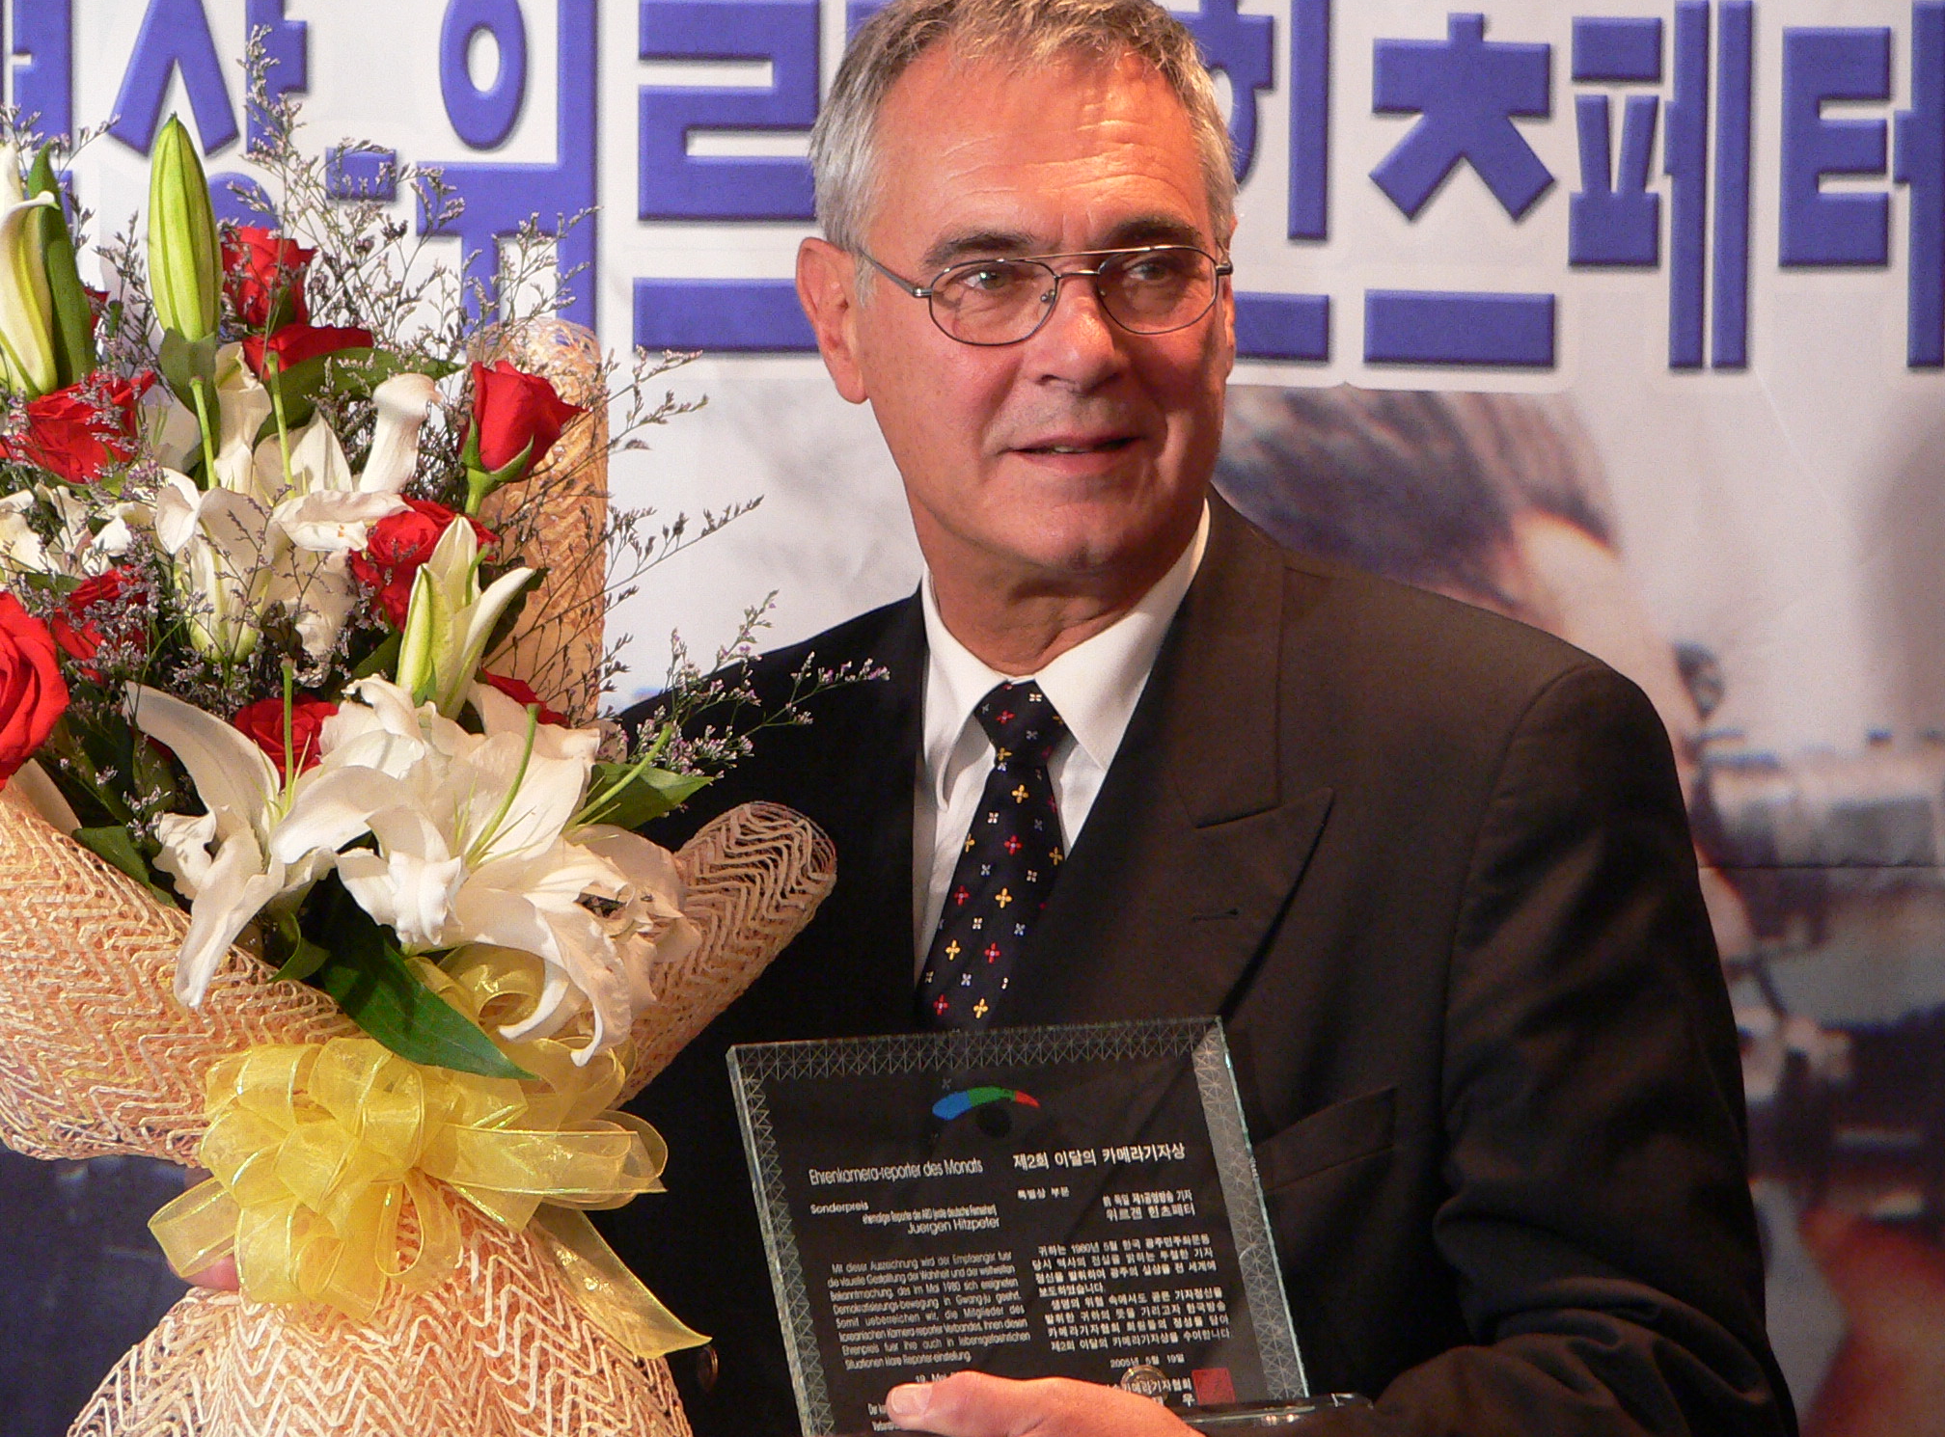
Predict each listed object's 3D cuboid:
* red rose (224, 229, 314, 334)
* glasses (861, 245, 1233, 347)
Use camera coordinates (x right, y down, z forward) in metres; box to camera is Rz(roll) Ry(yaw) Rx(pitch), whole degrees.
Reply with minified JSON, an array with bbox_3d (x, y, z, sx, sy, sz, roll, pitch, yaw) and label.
[{"bbox_3d":[-0.278,-0.173,3.080,0.038,0.042,0.038,-3,3,0],"label":"red rose"},{"bbox_3d":[0.024,-0.183,3.208,0.138,0.042,0.140,-5,15,-16],"label":"glasses"}]

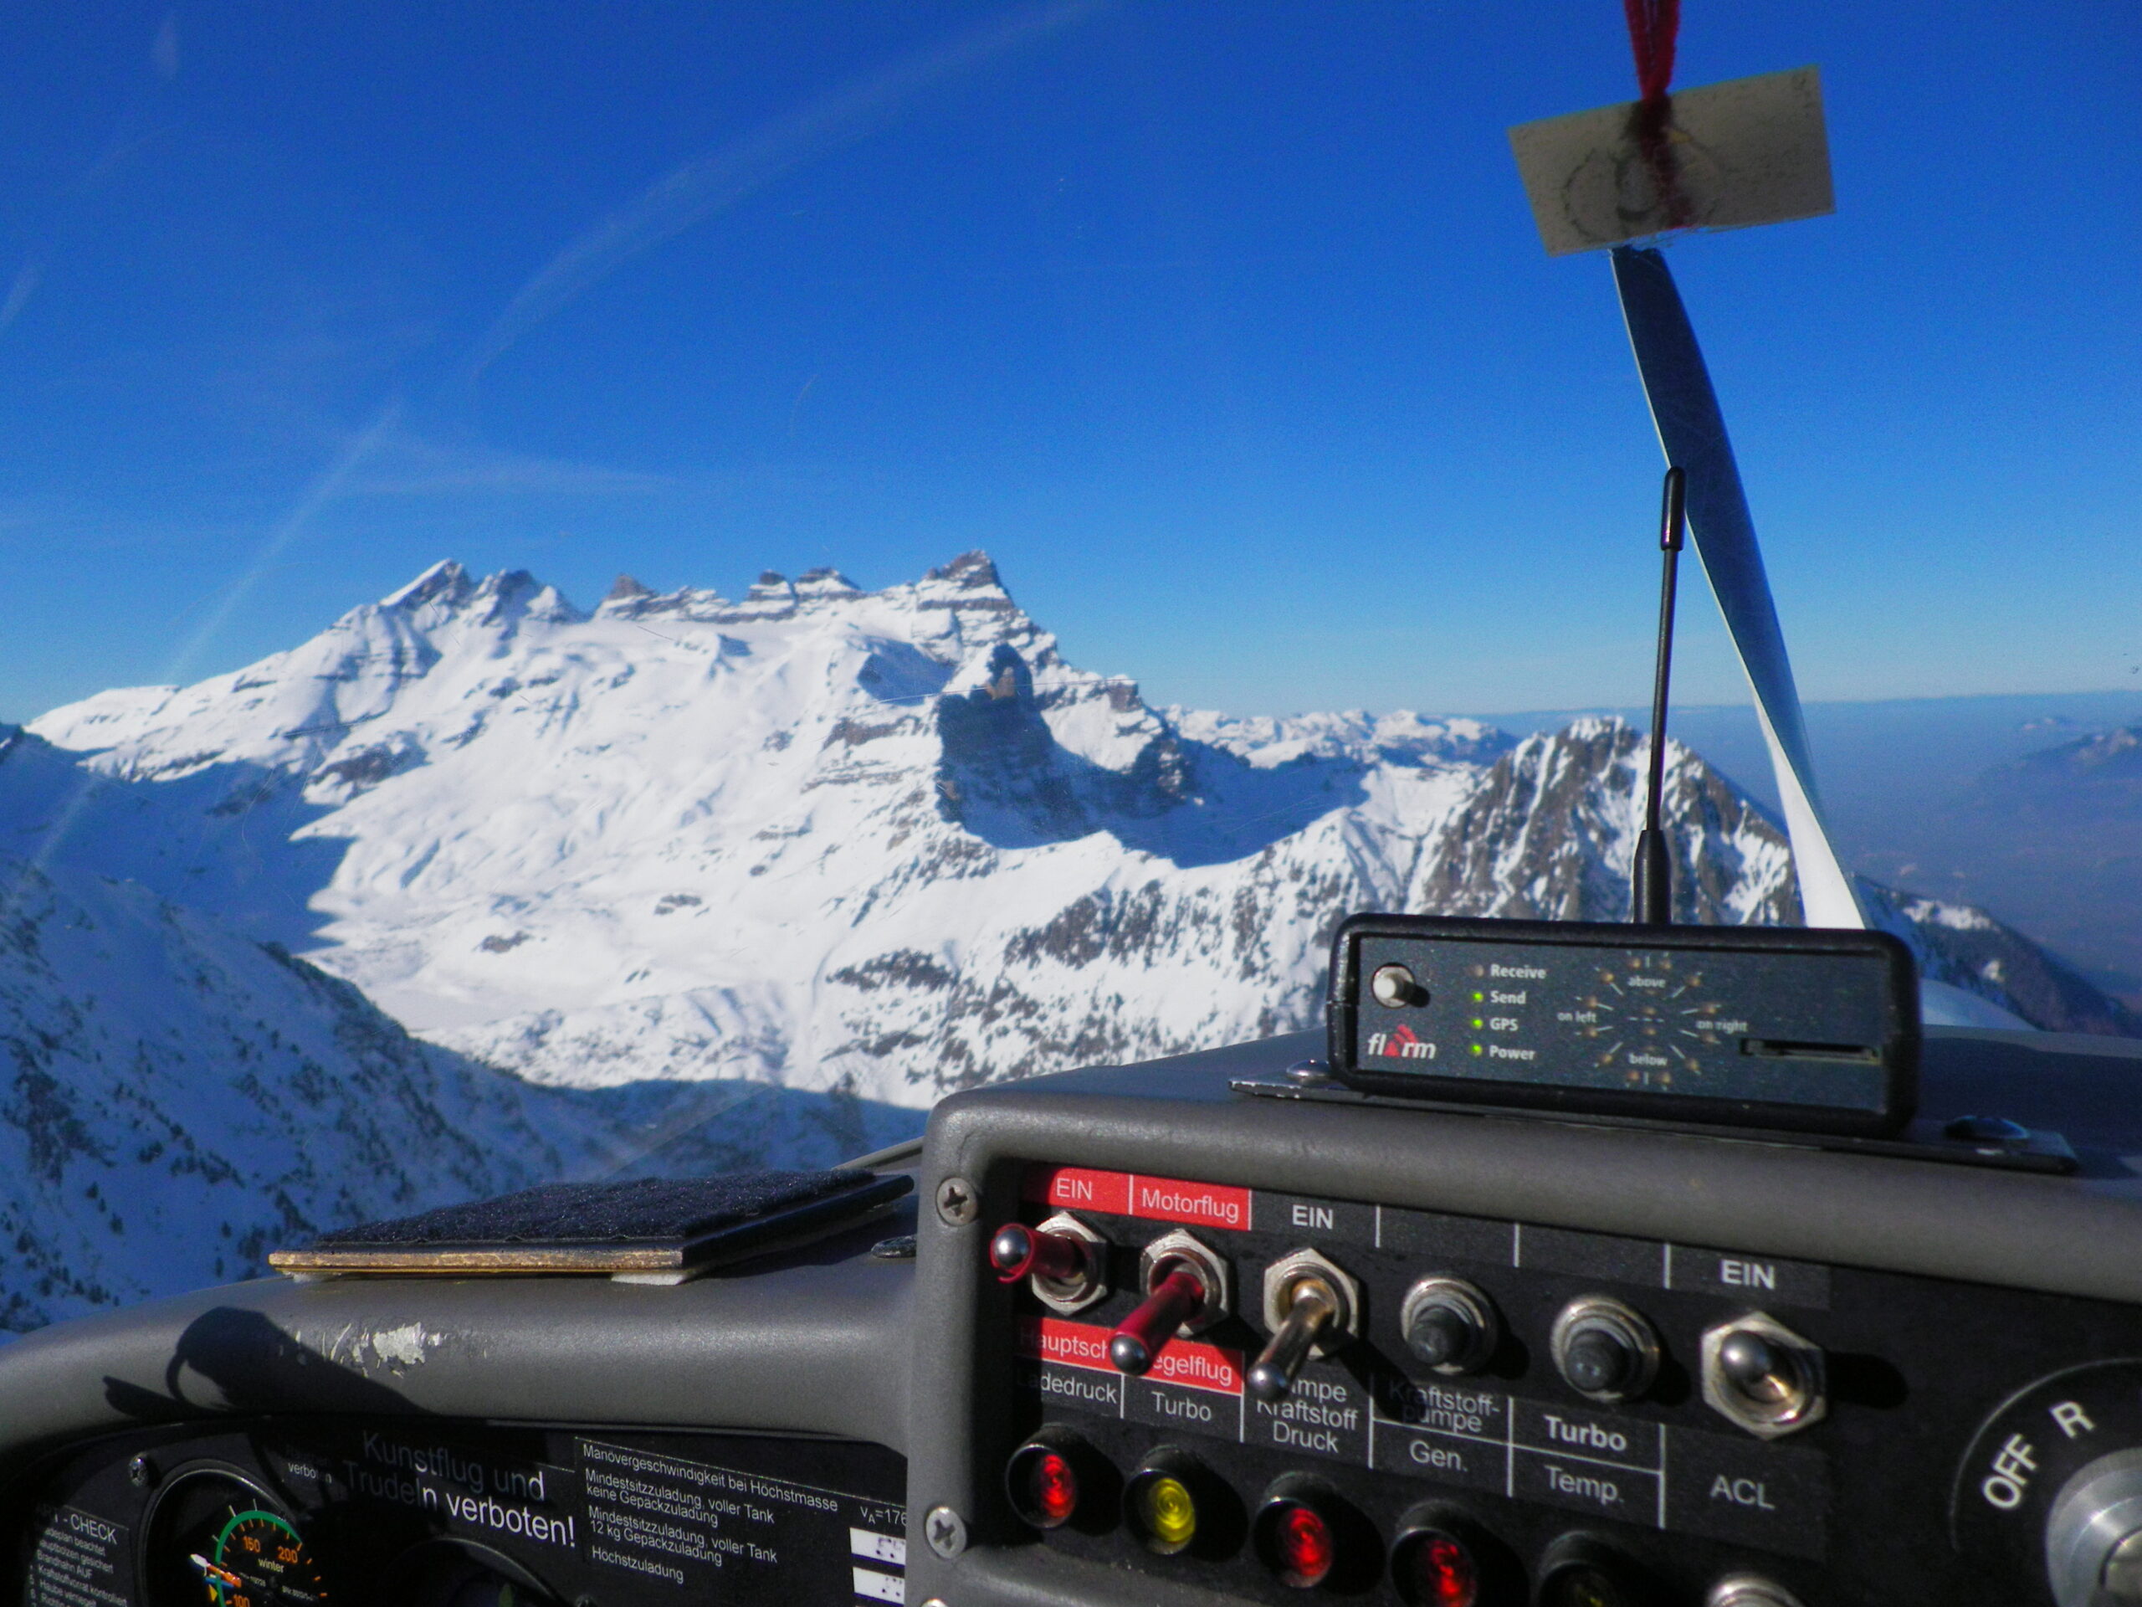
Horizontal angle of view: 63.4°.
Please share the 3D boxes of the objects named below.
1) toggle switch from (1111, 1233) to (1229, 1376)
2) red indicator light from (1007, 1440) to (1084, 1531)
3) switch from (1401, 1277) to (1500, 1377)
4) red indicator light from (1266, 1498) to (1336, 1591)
[{"bbox_3d":[0.013,0.072,0.252,0.014,0.017,0.023,0,-2,29],"label":"toggle switch"},{"bbox_3d":[-0.002,0.104,0.267,0.013,0.013,0.008,0,-2,29],"label":"red indicator light"},{"bbox_3d":[0.051,0.072,0.238,0.014,0.014,0.010,0,-2,29],"label":"switch"},{"bbox_3d":[0.033,0.104,0.247,0.013,0.013,0.008,0,-2,29],"label":"red indicator light"}]

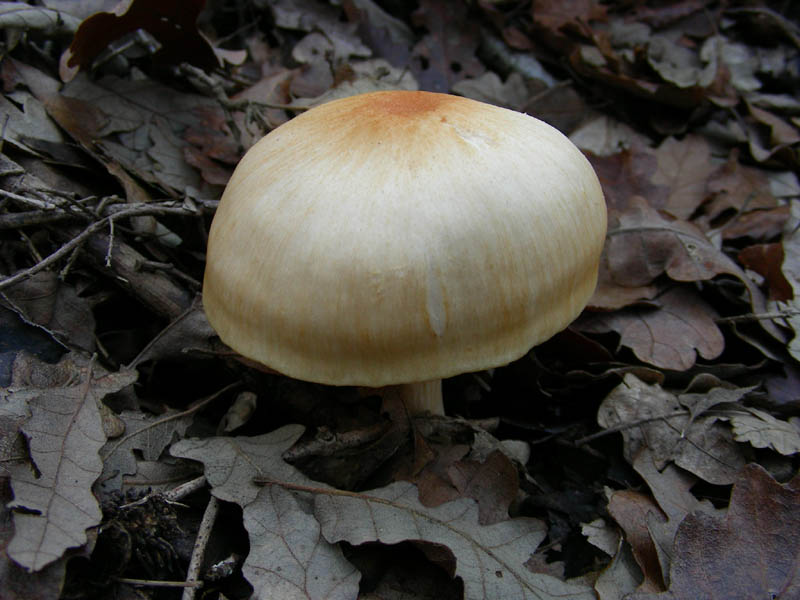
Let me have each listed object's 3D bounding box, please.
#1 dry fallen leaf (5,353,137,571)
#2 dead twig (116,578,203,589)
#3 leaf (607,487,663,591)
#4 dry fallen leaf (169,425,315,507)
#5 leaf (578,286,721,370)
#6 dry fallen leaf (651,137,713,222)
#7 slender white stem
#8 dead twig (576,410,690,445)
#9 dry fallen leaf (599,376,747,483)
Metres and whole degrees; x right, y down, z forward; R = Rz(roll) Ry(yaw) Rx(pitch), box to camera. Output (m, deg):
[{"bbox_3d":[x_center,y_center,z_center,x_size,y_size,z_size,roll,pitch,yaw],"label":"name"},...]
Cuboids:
[{"bbox_3d":[-0.081,0.039,0.222,0.030,0.011,0.060,1,50,1],"label":"dry fallen leaf"},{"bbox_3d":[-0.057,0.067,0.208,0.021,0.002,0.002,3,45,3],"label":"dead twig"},{"bbox_3d":[0.057,0.058,0.215,0.013,0.009,0.029,-10,47,3],"label":"leaf"},{"bbox_3d":[-0.041,0.043,0.229,0.037,0.008,0.022,-5,45,-5],"label":"dry fallen leaf"},{"bbox_3d":[0.074,0.008,0.262,0.044,0.010,0.031,8,46,8],"label":"leaf"},{"bbox_3d":[0.105,-0.046,0.325,0.024,0.007,0.042,12,51,10],"label":"dry fallen leaf"},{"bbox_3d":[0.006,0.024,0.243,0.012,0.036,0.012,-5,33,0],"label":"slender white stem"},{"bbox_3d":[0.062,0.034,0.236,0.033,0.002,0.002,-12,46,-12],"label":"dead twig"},{"bbox_3d":[0.072,0.034,0.236,0.039,0.013,0.031,8,49,9],"label":"dry fallen leaf"}]

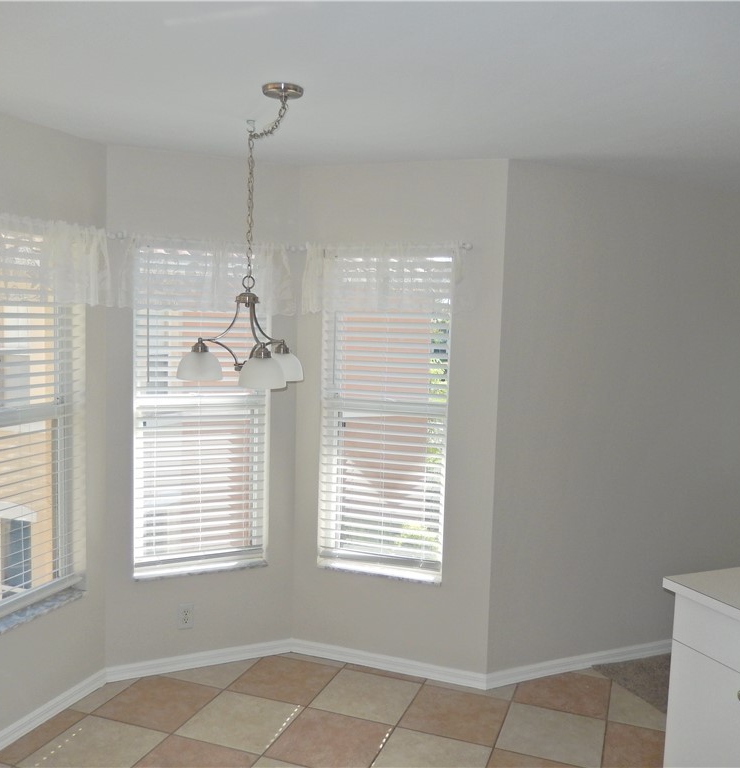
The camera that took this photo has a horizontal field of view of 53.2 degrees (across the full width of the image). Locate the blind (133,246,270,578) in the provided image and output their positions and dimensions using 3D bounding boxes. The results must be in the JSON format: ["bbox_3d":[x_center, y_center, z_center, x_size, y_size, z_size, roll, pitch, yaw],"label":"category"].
[{"bbox_3d":[-0.797,0.124,3.541,0.637,1.526,0.060,0,5,-25],"label":"blind"}]

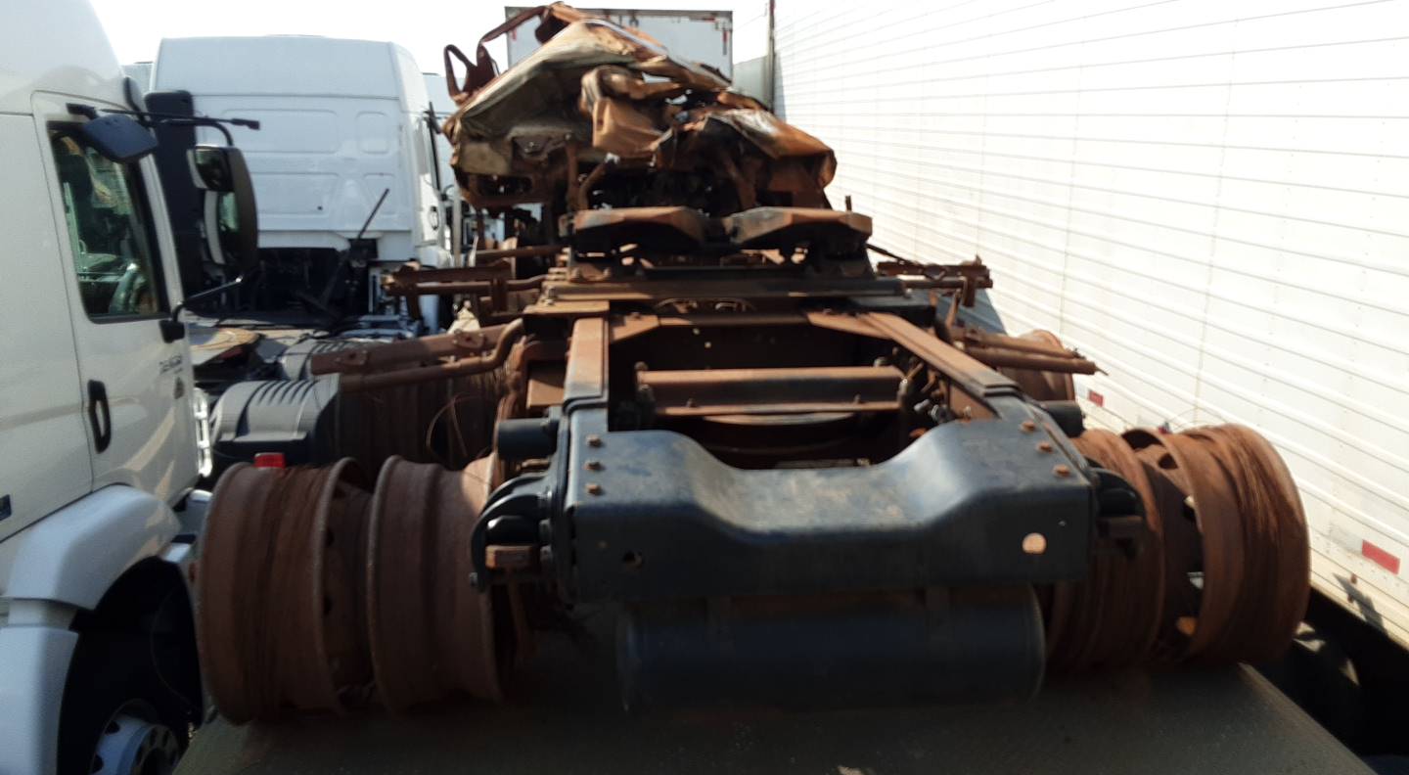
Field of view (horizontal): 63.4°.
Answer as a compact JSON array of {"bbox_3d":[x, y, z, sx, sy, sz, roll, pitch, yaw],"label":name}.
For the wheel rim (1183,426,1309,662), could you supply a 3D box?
[{"bbox_3d":[1.224,0.396,2.887,0.250,0.600,0.600,-2,13,-6],"label":"wheel rim"}]

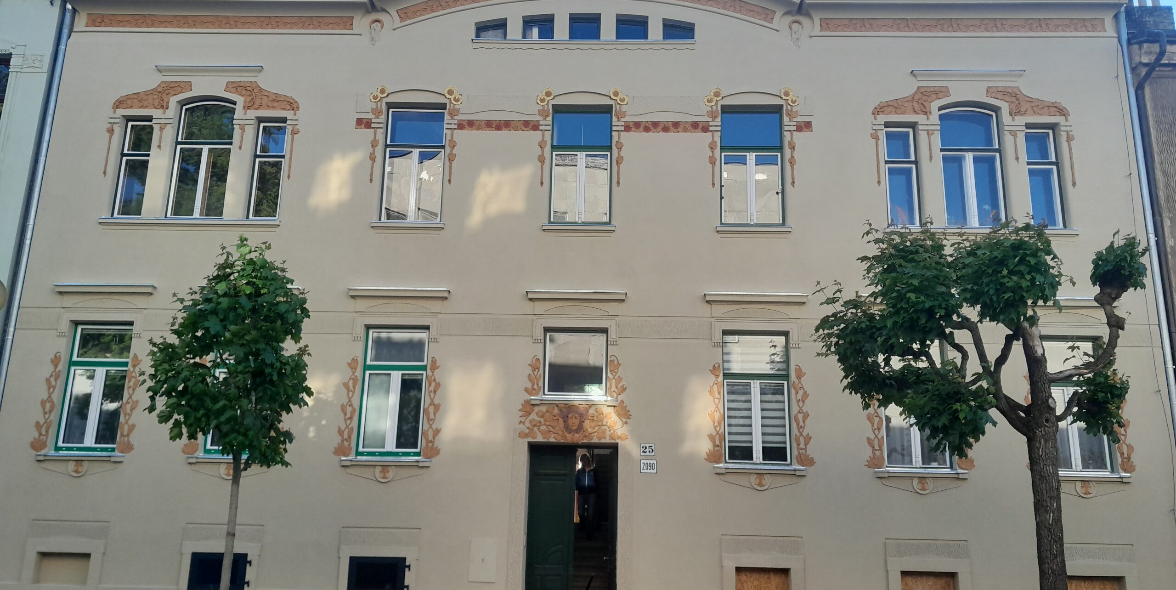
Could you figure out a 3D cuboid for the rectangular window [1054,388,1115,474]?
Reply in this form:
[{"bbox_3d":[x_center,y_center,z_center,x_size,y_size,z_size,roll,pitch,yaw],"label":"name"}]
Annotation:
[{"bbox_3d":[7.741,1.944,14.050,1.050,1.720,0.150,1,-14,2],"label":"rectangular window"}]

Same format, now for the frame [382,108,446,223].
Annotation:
[{"bbox_3d":[-3.108,-2.339,15.880,1.050,2.125,0.120,1,-13,2],"label":"frame"}]

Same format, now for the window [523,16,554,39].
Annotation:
[{"bbox_3d":[-0.890,-4.823,15.965,0.581,0.480,0.150,1,-14,2],"label":"window"}]

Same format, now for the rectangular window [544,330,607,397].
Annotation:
[{"bbox_3d":[-0.210,1.162,14.996,1.084,1.132,0.120,1,-13,2],"label":"rectangular window"}]

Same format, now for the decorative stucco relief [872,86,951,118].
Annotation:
[{"bbox_3d":[5.423,-3.219,14.806,1.324,0.613,0.070,1,-14,2],"label":"decorative stucco relief"}]

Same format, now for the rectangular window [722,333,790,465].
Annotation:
[{"bbox_3d":[2.717,1.658,14.272,1.064,2.130,0.150,1,-14,2],"label":"rectangular window"}]

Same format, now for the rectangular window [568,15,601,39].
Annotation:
[{"bbox_3d":[-0.048,-4.947,16.339,0.581,0.500,0.120,1,-13,2],"label":"rectangular window"}]

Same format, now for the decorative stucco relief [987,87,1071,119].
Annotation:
[{"bbox_3d":[7.793,-3.402,15.623,1.402,0.589,0.060,1,-13,2],"label":"decorative stucco relief"}]

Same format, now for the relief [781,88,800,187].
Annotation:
[{"bbox_3d":[3.406,-2.650,14.786,0.290,1.793,0.060,1,-14,2],"label":"relief"}]

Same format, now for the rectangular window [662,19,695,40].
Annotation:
[{"bbox_3d":[1.592,-4.639,15.425,0.568,0.413,0.120,1,-14,2],"label":"rectangular window"}]

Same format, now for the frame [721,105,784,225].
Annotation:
[{"bbox_3d":[2.830,-2.227,15.241,1.065,2.168,0.150,1,-14,2],"label":"frame"}]

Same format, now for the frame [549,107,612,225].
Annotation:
[{"bbox_3d":[-0.112,-2.195,14.879,1.037,2.104,0.130,1,-14,2],"label":"frame"}]

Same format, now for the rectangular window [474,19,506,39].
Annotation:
[{"bbox_3d":[-1.701,-4.670,15.572,0.569,0.406,0.120,1,-14,2],"label":"rectangular window"}]

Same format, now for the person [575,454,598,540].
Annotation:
[{"bbox_3d":[-0.041,4.035,17.760,0.500,1.710,0.420,1,-14,2],"label":"person"}]

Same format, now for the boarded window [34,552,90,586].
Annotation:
[{"bbox_3d":[-7.983,4.182,13.505,0.835,0.474,0.140,1,-14,2],"label":"boarded window"}]

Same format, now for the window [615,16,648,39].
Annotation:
[{"bbox_3d":[0.799,-4.800,15.909,0.575,0.491,0.150,1,-14,2],"label":"window"}]

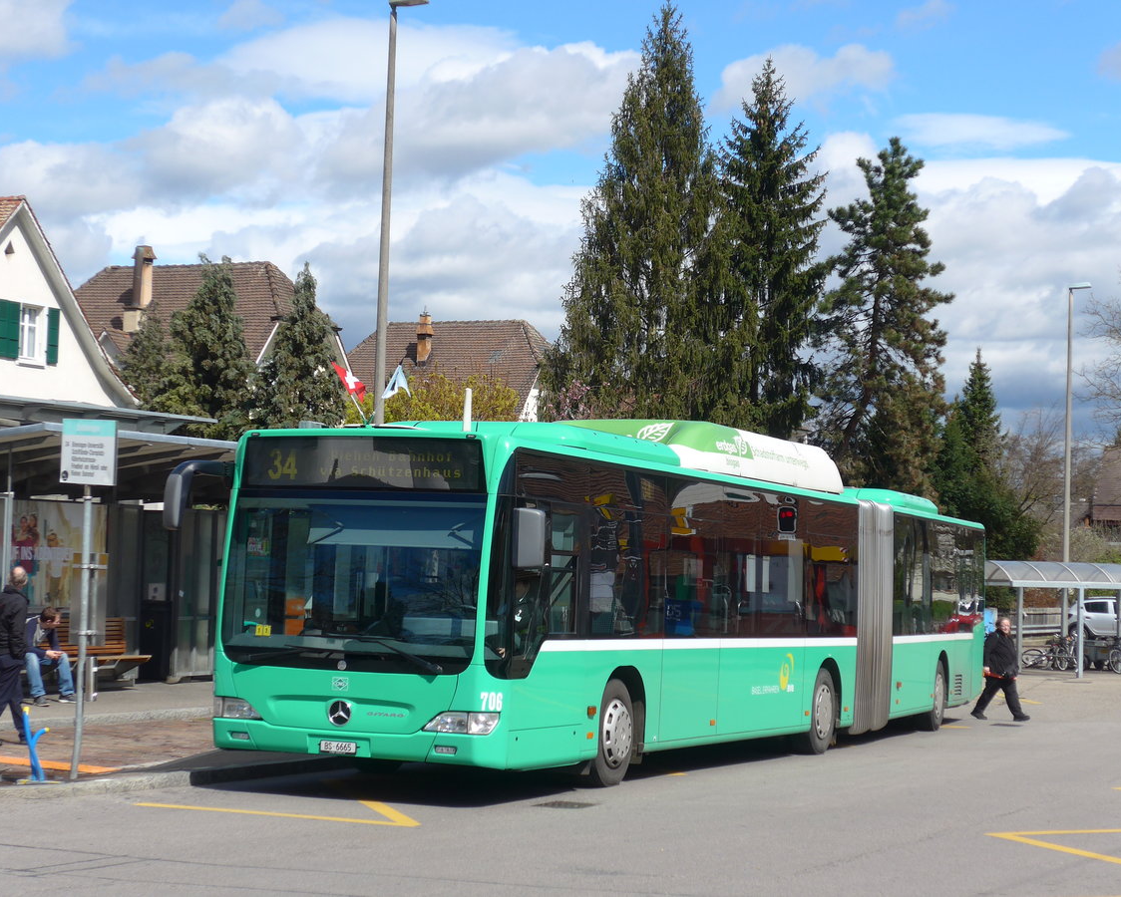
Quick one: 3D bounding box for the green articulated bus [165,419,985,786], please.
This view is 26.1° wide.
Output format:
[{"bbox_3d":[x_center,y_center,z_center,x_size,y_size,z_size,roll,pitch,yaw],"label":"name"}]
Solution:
[{"bbox_3d":[1.760,1.654,27.001,2.800,3.340,17.950,0,-4,22],"label":"green articulated bus"}]

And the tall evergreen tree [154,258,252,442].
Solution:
[{"bbox_3d":[-9.282,0.039,61.696,3.100,10.090,3.100,2,-3,0],"label":"tall evergreen tree"}]

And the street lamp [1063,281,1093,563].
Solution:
[{"bbox_3d":[13.262,0.749,62.696,0.750,10.110,0.250,2,-3,0],"label":"street lamp"}]

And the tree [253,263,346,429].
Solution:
[{"bbox_3d":[-6.826,0.203,61.702,2.700,9.910,2.700,2,-3,0],"label":"tree"}]

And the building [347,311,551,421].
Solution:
[{"bbox_3d":[-3.873,0.991,86.666,8.200,11.510,8.500,0,-4,25],"label":"building"}]

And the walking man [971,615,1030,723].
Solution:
[{"bbox_3d":[6.514,3.246,35.800,0.820,1.610,0.580,0,-4,25],"label":"walking man"}]

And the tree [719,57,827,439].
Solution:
[{"bbox_3d":[5.985,-2.792,71.464,4.400,17.810,4.400,2,-3,0],"label":"tree"}]

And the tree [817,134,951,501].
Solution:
[{"bbox_3d":[9.532,-1.568,72.528,4.300,15.700,4.300,2,-3,0],"label":"tree"}]

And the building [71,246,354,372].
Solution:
[{"bbox_3d":[-11.614,-0.152,74.666,8.200,11.900,8.500,0,-4,28],"label":"building"}]

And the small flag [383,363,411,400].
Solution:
[{"bbox_3d":[-1.303,-0.531,19.100,0.240,0.290,0.120,0,-4,22],"label":"small flag"}]

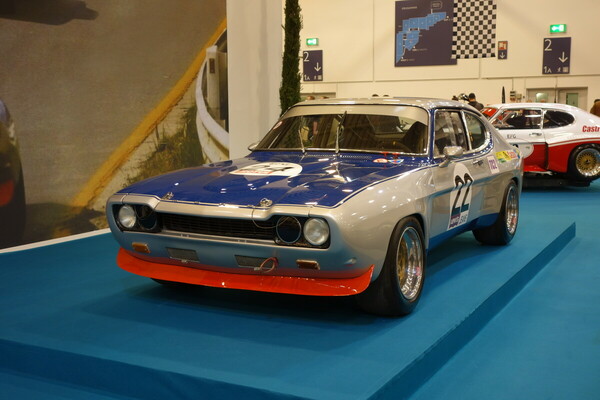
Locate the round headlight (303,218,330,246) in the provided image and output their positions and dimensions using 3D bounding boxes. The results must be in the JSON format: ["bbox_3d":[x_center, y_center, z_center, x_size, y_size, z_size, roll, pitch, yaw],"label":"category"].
[{"bbox_3d":[0.092,0.155,3.628,0.143,0.143,0.080,3,7,28],"label":"round headlight"}]

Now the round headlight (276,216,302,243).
[{"bbox_3d":[-0.043,0.148,3.701,0.143,0.143,0.080,3,7,28],"label":"round headlight"}]

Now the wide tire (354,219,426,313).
[{"bbox_3d":[0.497,0.356,4.112,0.280,0.568,0.568,3,7,28],"label":"wide tire"}]

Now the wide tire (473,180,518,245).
[{"bbox_3d":[1.705,0.088,6.353,0.290,0.592,0.592,3,7,28],"label":"wide tire"}]

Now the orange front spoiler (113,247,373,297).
[{"bbox_3d":[-0.402,0.375,4.013,1.610,0.140,0.370,3,7,28],"label":"orange front spoiler"}]

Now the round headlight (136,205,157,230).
[{"bbox_3d":[-0.839,0.103,4.127,0.143,0.143,0.080,3,7,28],"label":"round headlight"}]

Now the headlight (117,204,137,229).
[{"bbox_3d":[-0.974,0.096,4.199,0.143,0.143,0.080,3,7,28],"label":"headlight"}]

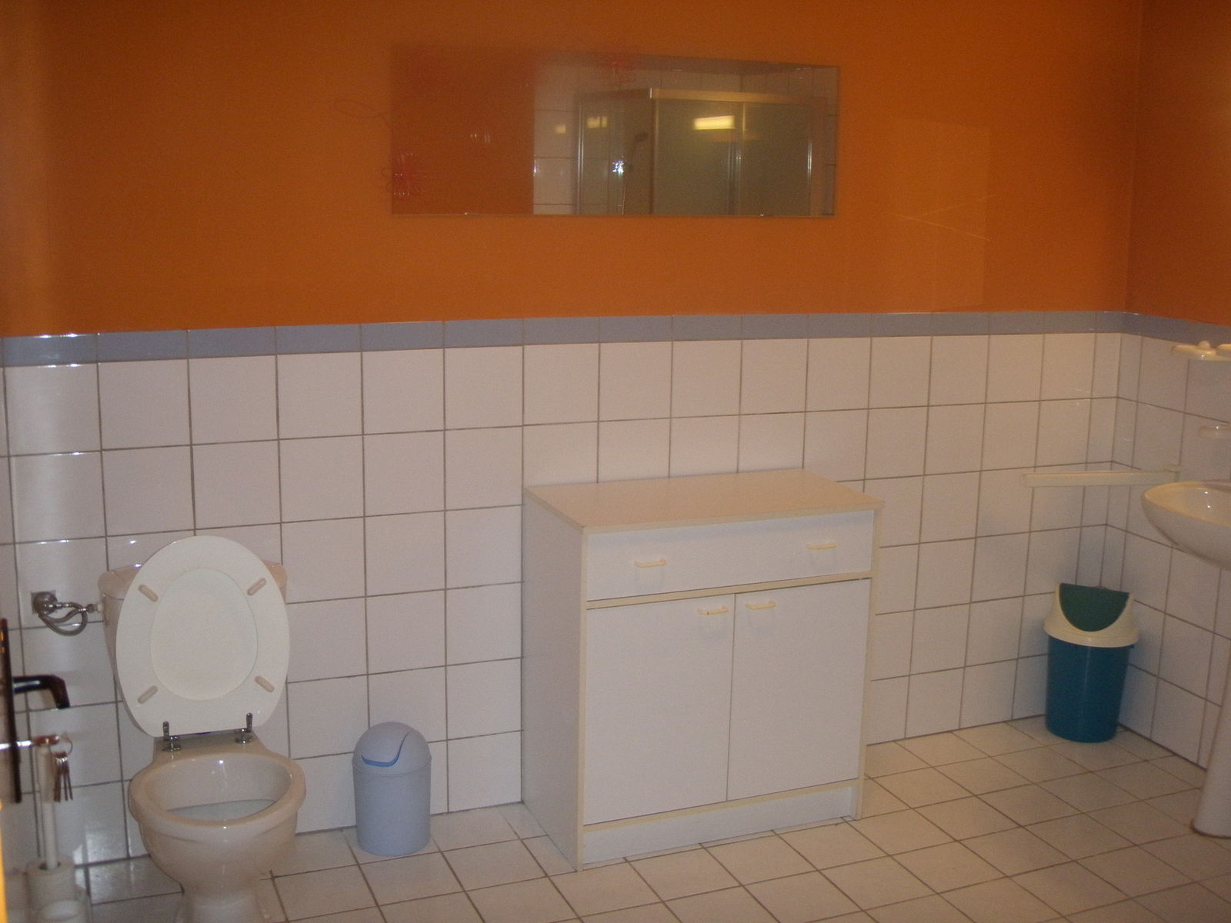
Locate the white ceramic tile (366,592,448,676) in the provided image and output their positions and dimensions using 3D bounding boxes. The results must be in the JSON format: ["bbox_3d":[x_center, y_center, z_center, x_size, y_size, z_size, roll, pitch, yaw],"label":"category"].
[{"bbox_3d":[-0.517,0.423,3.351,0.198,0.198,0.010,-4,13,-22],"label":"white ceramic tile"}]

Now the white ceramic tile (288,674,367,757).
[{"bbox_3d":[-0.702,0.627,3.319,0.198,0.198,0.010,-4,13,-22],"label":"white ceramic tile"}]

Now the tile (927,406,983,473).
[{"bbox_3d":[0.971,-0.062,3.862,0.200,0.200,0.010,-4,12,-22],"label":"tile"}]

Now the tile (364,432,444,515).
[{"bbox_3d":[-0.511,0.031,3.269,0.198,0.198,0.010,-4,13,-22],"label":"tile"}]

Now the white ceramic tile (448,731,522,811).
[{"bbox_3d":[-0.336,0.800,3.499,0.199,0.199,0.010,-4,12,-22],"label":"white ceramic tile"}]

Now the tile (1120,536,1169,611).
[{"bbox_3d":[1.578,0.327,4.010,0.010,0.199,0.199,-4,12,-22],"label":"tile"}]

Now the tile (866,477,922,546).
[{"bbox_3d":[0.783,0.144,3.827,0.199,0.199,0.010,-4,12,-22],"label":"tile"}]

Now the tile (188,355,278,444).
[{"bbox_3d":[-0.871,-0.142,3.079,0.198,0.198,0.010,-4,12,-22],"label":"tile"}]

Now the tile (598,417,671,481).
[{"bbox_3d":[0.047,-0.005,3.490,0.199,0.199,0.010,-4,12,-22],"label":"tile"}]

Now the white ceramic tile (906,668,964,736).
[{"bbox_3d":[0.951,0.717,4.026,0.198,0.198,0.010,-4,13,-22],"label":"white ceramic tile"}]

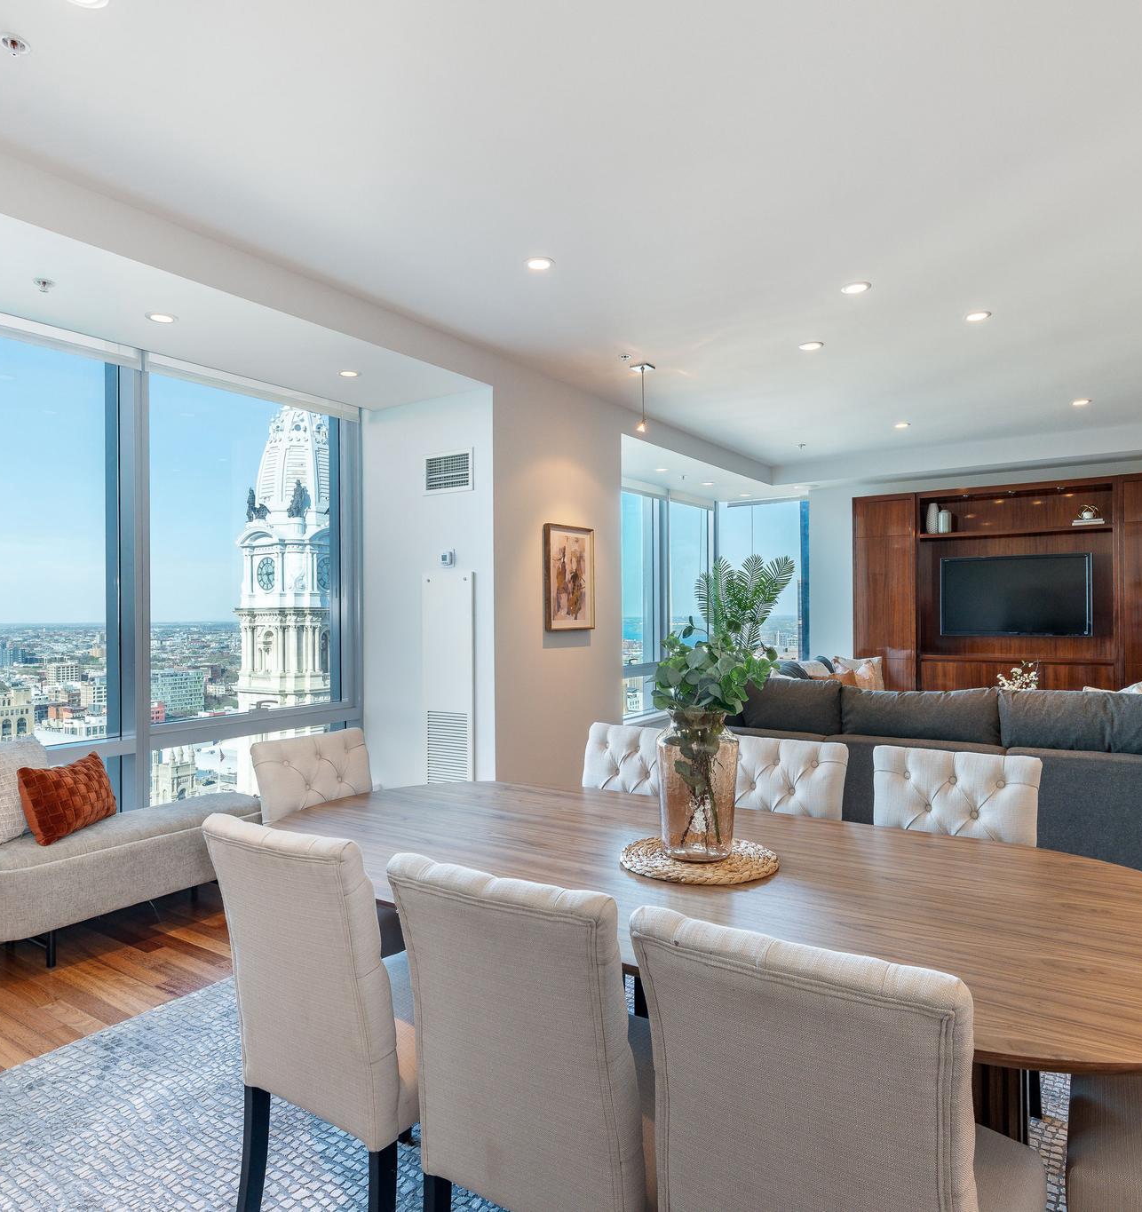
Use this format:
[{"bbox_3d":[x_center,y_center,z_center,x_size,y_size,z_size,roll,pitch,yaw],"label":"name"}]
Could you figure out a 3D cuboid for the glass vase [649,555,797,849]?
[{"bbox_3d":[0.404,0.258,2.155,0.385,0.800,0.360,-1,0,11],"label":"glass vase"}]

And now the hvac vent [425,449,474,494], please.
[{"bbox_3d":[-0.751,-0.818,4.942,0.410,0.253,0.020,-1,0,33],"label":"hvac vent"}]

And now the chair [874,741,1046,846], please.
[{"bbox_3d":[1.028,0.916,2.238,0.470,0.950,0.610,-1,0,33],"label":"chair"}]

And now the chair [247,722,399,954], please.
[{"bbox_3d":[-0.679,0.949,2.766,0.620,0.970,0.485,-1,0,36],"label":"chair"}]

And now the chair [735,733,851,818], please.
[{"bbox_3d":[0.594,0.922,2.525,0.470,0.950,0.610,-1,0,33],"label":"chair"}]

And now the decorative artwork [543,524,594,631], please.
[{"bbox_3d":[-0.001,-0.179,5.351,0.042,0.680,0.537,-1,0,34],"label":"decorative artwork"}]

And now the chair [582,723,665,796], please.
[{"bbox_3d":[0.172,0.927,2.803,0.470,0.950,0.610,-1,0,33],"label":"chair"}]

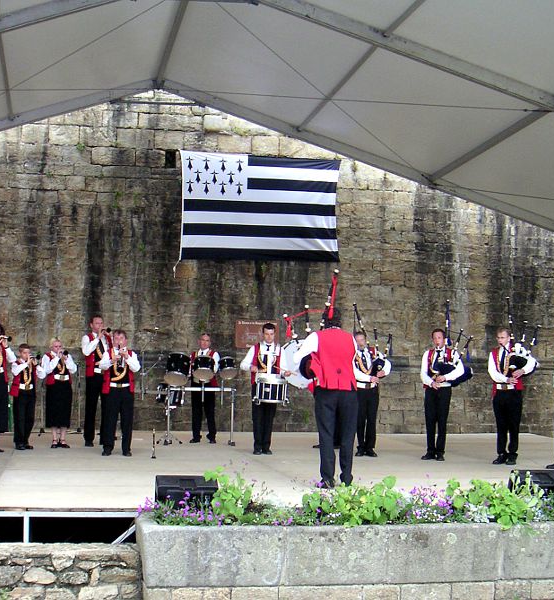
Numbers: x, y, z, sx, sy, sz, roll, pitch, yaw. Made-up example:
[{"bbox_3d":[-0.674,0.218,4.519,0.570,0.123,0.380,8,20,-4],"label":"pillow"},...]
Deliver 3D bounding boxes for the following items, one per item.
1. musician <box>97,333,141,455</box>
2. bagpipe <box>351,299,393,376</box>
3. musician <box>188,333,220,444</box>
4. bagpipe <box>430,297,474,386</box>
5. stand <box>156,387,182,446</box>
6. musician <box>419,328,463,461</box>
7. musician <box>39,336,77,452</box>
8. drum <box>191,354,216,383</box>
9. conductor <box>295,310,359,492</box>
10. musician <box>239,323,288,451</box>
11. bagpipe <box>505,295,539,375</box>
[{"bbox_3d":[-2.042,1.199,11.491,0.560,1.640,0.450,2,-5,-13],"label":"musician"},{"bbox_3d":[1.312,0.534,12.188,0.520,1.020,0.420,1,-5,8],"label":"bagpipe"},{"bbox_3d":[-1.155,1.391,13.800,0.500,1.730,0.400,2,-5,-3],"label":"musician"},{"bbox_3d":[2.361,0.587,11.850,0.550,1.180,0.480,-1,-5,23],"label":"bagpipe"},{"bbox_3d":[-1.659,1.762,13.547,0.380,0.880,0.380,2,-5,-5],"label":"stand"},{"bbox_3d":[2.246,1.294,12.098,0.580,1.760,0.450,-1,-5,25],"label":"musician"},{"bbox_3d":[-3.098,1.326,12.450,0.500,1.560,0.450,4,-6,-25],"label":"musician"},{"bbox_3d":[-1.096,1.022,13.100,0.340,0.280,0.340,2,-39,0],"label":"drum"},{"bbox_3d":[0.488,0.965,8.650,0.600,1.760,0.480,2,-5,-10],"label":"conductor"},{"bbox_3d":[-0.171,1.209,12.000,0.660,1.780,0.480,2,-5,-3],"label":"musician"},{"bbox_3d":[3.202,0.504,11.500,0.500,1.080,0.480,-2,-6,35],"label":"bagpipe"}]

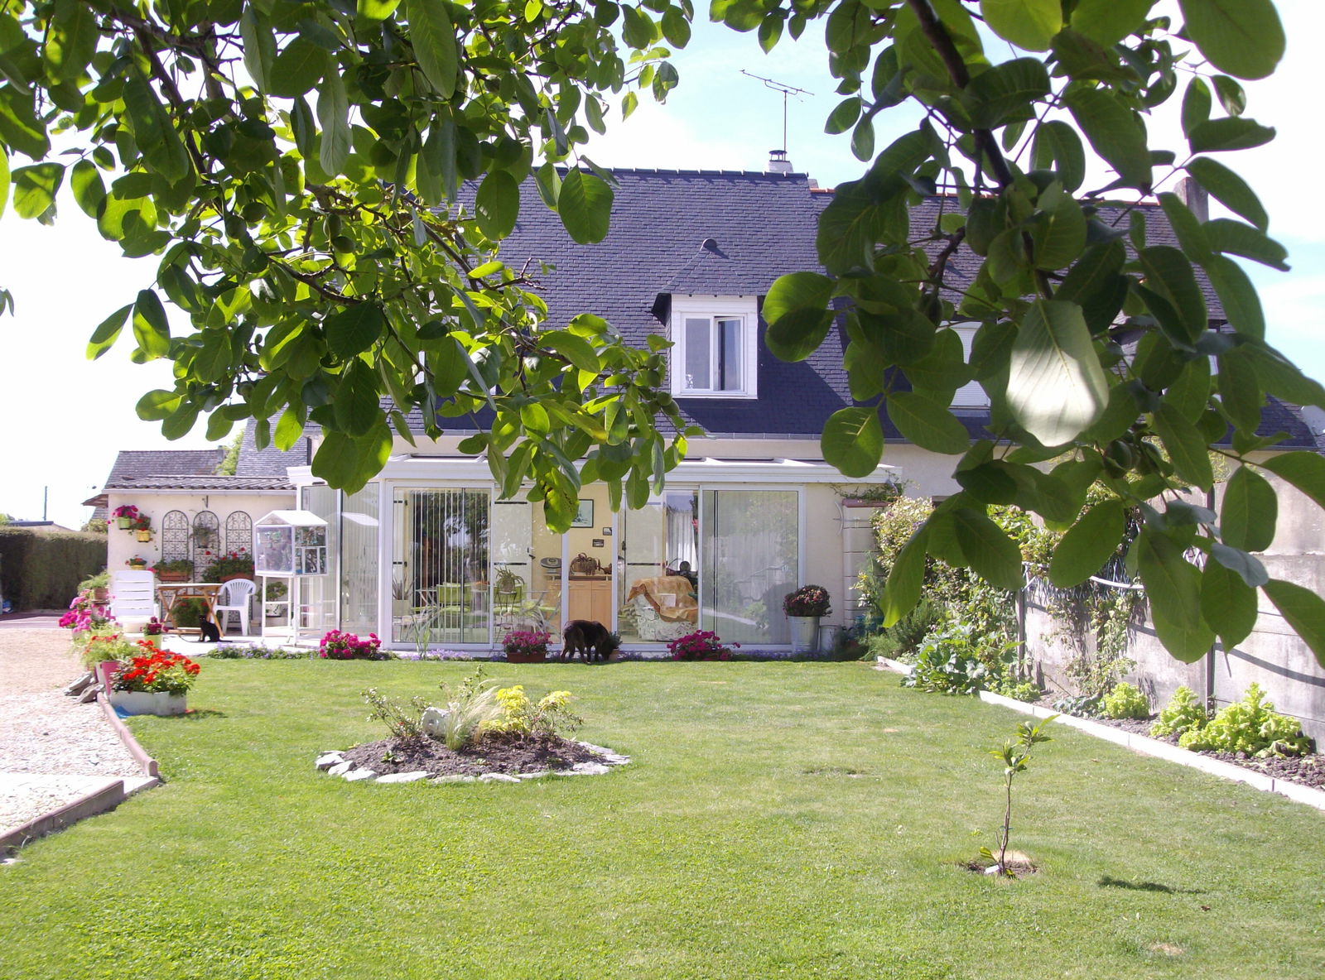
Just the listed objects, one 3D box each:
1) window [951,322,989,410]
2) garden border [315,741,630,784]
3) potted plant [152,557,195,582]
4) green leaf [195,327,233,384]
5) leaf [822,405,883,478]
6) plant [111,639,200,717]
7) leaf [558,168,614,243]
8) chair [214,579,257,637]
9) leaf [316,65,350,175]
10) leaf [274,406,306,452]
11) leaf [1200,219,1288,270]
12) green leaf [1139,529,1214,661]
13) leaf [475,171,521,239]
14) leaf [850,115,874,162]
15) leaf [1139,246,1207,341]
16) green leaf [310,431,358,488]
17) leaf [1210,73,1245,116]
[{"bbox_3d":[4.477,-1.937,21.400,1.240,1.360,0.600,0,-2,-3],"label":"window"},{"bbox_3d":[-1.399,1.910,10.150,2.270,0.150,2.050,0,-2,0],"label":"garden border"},{"bbox_3d":[-7.340,1.205,20.700,0.600,0.370,0.310,0,-2,-5],"label":"potted plant"},{"bbox_3d":[-0.796,-0.238,2.450,0.064,0.105,0.035,17,0,-19],"label":"green leaf"},{"bbox_3d":[0.219,-0.055,1.584,0.070,0.086,0.030,23,5,6],"label":"leaf"},{"bbox_3d":[-4.633,1.708,12.600,0.790,0.650,0.450,0,-2,-6],"label":"plant"},{"bbox_3d":[-0.117,-0.434,2.100,0.082,0.126,0.035,-9,0,-1],"label":"leaf"},{"bbox_3d":[-6.074,1.671,19.600,0.560,0.790,0.550,0,-2,0],"label":"chair"},{"bbox_3d":[-0.427,-0.480,1.788,0.046,0.148,0.035,1,15,-14],"label":"leaf"},{"bbox_3d":[-0.661,-0.109,2.450,0.050,0.096,0.035,25,0,-15],"label":"leaf"},{"bbox_3d":[0.643,-0.270,1.520,0.105,0.042,0.038,24,0,0],"label":"leaf"},{"bbox_3d":[0.520,0.109,1.420,0.062,0.153,0.035,-19,0,18],"label":"green leaf"},{"bbox_3d":[-0.336,-0.580,2.800,0.091,0.140,0.035,0,-2,-3],"label":"leaf"},{"bbox_3d":[0.348,-0.612,2.399,0.043,0.083,0.030,6,15,7],"label":"leaf"},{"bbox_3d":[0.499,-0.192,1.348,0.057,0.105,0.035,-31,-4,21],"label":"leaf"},{"bbox_3d":[-0.641,-0.062,2.700,0.093,0.122,0.035,7,-2,0],"label":"green leaf"},{"bbox_3d":[0.819,-0.572,2.000,0.040,0.074,0.030,-34,0,-5],"label":"leaf"}]

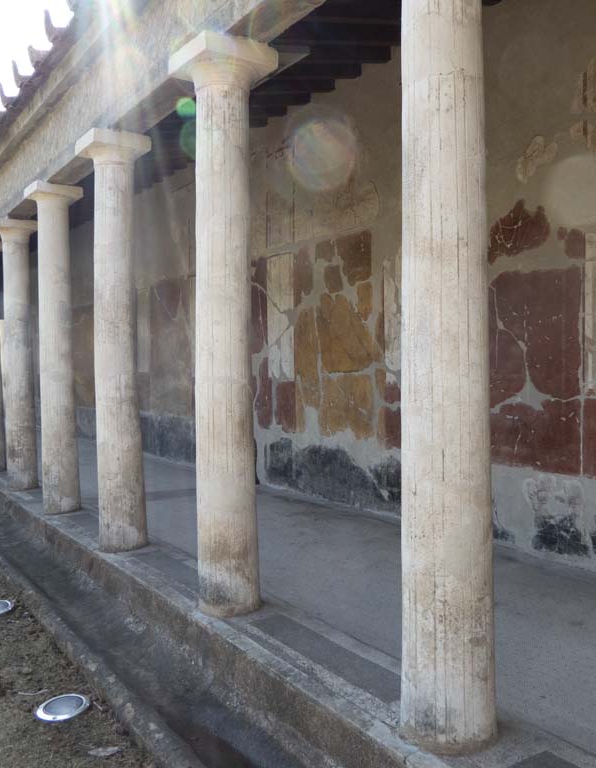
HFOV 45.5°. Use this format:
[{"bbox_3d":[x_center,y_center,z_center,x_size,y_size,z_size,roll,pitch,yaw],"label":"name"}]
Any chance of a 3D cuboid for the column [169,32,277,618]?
[{"bbox_3d":[-0.384,-0.264,3.833,0.420,2.961,0.420,-2,2,-34],"label":"column"}]

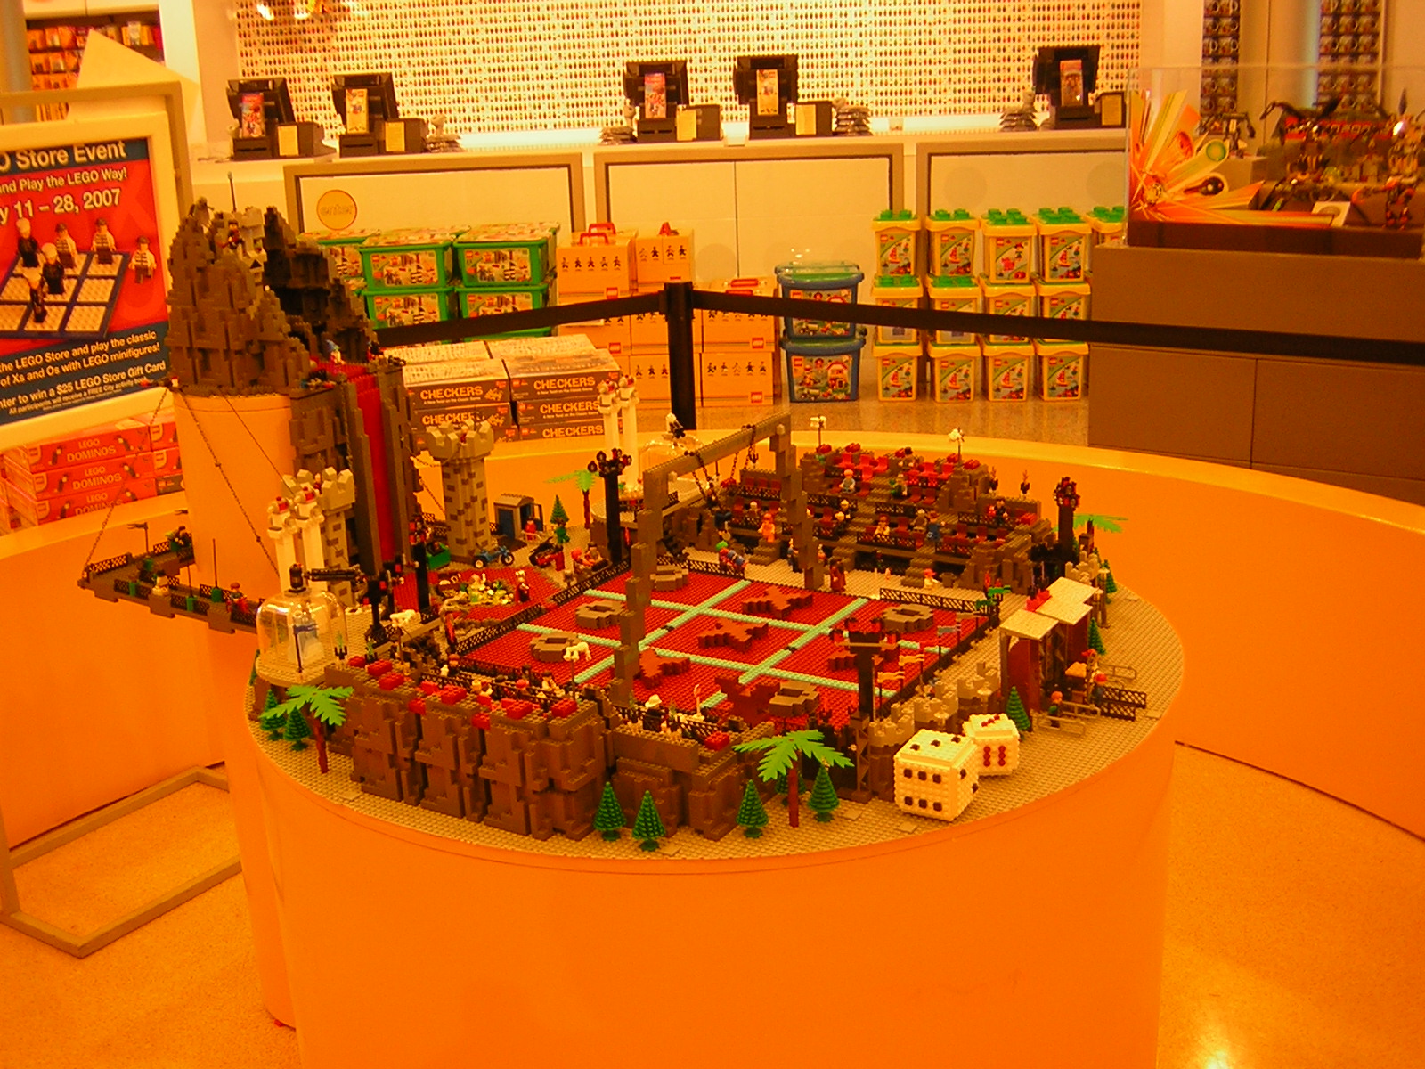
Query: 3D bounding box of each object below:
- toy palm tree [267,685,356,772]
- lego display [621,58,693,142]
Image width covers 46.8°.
[{"bbox_3d":[-0.447,0.225,1.878,0.122,0.102,0.118,1,17,12],"label":"toy palm tree"},{"bbox_3d":[-0.293,-2.247,8.532,0.330,0.400,0.290,-2,17,1],"label":"lego display"}]

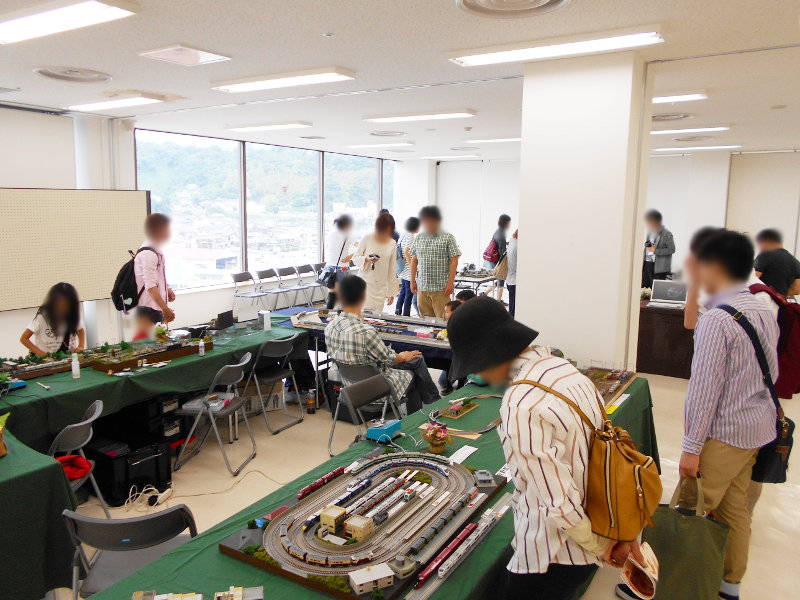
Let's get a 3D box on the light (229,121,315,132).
[{"bbox_3d":[-1.668,-2.191,7.578,1.255,0.060,0.230,6,11,31],"label":"light"}]

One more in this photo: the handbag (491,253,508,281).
[{"bbox_3d":[1.292,-0.435,7.800,0.280,0.360,0.160,2,9,9],"label":"handbag"}]

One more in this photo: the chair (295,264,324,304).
[{"bbox_3d":[-1.472,-0.217,10.386,0.470,0.750,0.440,6,10,30],"label":"chair"}]

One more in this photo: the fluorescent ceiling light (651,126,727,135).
[{"bbox_3d":[3.306,-2.078,7.322,1.250,0.060,0.230,6,10,30],"label":"fluorescent ceiling light"}]

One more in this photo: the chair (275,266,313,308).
[{"bbox_3d":[-1.712,-0.156,9.975,0.470,0.750,0.440,6,10,30],"label":"chair"}]

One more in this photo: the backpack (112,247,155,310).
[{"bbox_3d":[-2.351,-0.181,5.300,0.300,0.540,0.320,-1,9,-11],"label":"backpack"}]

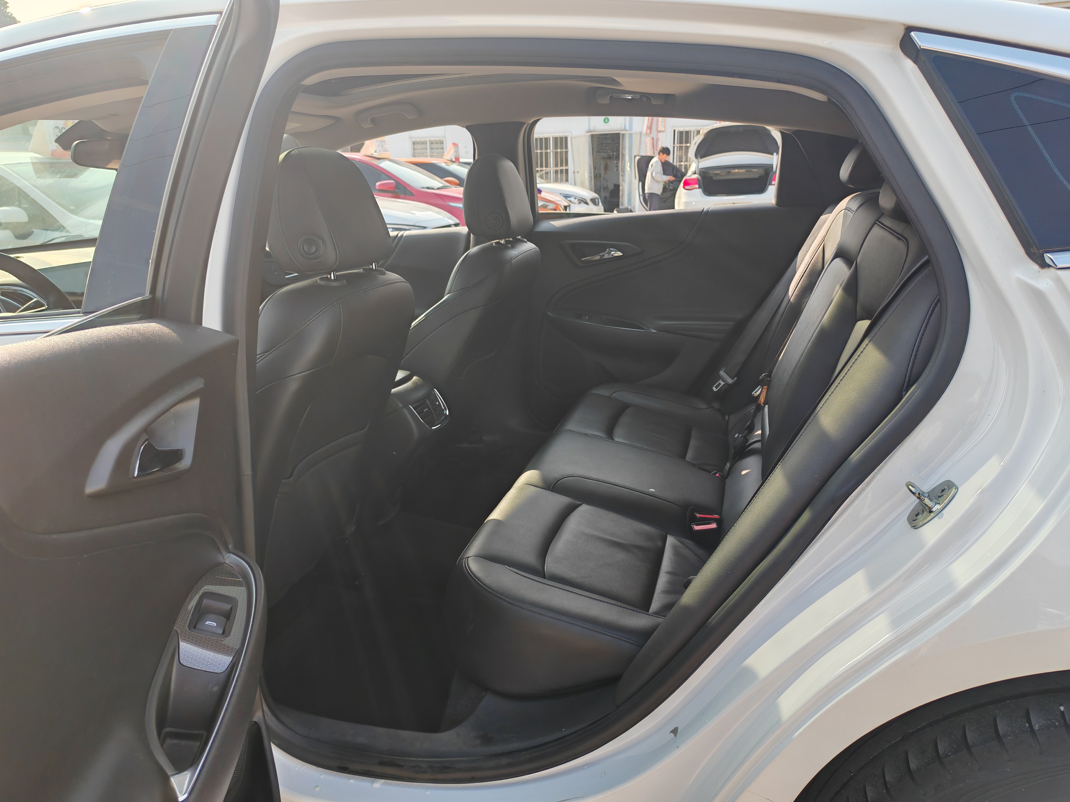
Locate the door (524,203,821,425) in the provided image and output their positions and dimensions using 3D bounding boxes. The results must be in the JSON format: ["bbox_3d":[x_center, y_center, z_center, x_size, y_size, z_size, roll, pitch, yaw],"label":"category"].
[{"bbox_3d":[0.396,-0.213,2.462,0.880,0.670,0.130,4,15,13],"label":"door"}]

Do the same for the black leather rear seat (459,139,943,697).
[{"bbox_3d":[0.403,-0.099,1.735,0.810,0.860,1.340,4,15,13],"label":"black leather rear seat"}]

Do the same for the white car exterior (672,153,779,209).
[{"bbox_3d":[3.533,-3.575,14.600,1.850,1.470,4.750,4,15,13],"label":"white car exterior"}]

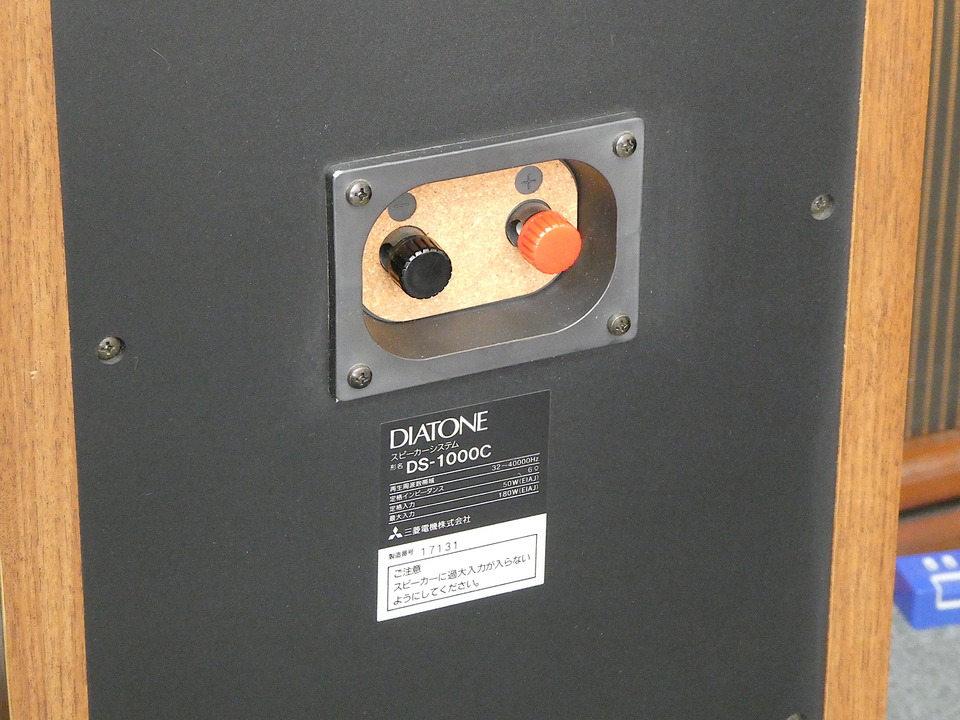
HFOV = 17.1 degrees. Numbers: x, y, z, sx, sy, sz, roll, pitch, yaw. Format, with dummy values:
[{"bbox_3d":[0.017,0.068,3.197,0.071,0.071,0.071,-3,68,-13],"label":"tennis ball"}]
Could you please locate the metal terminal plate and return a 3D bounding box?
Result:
[{"bbox_3d":[-0.001,-0.037,1.045,0.112,0.079,0.025,-12,27,-25],"label":"metal terminal plate"}]

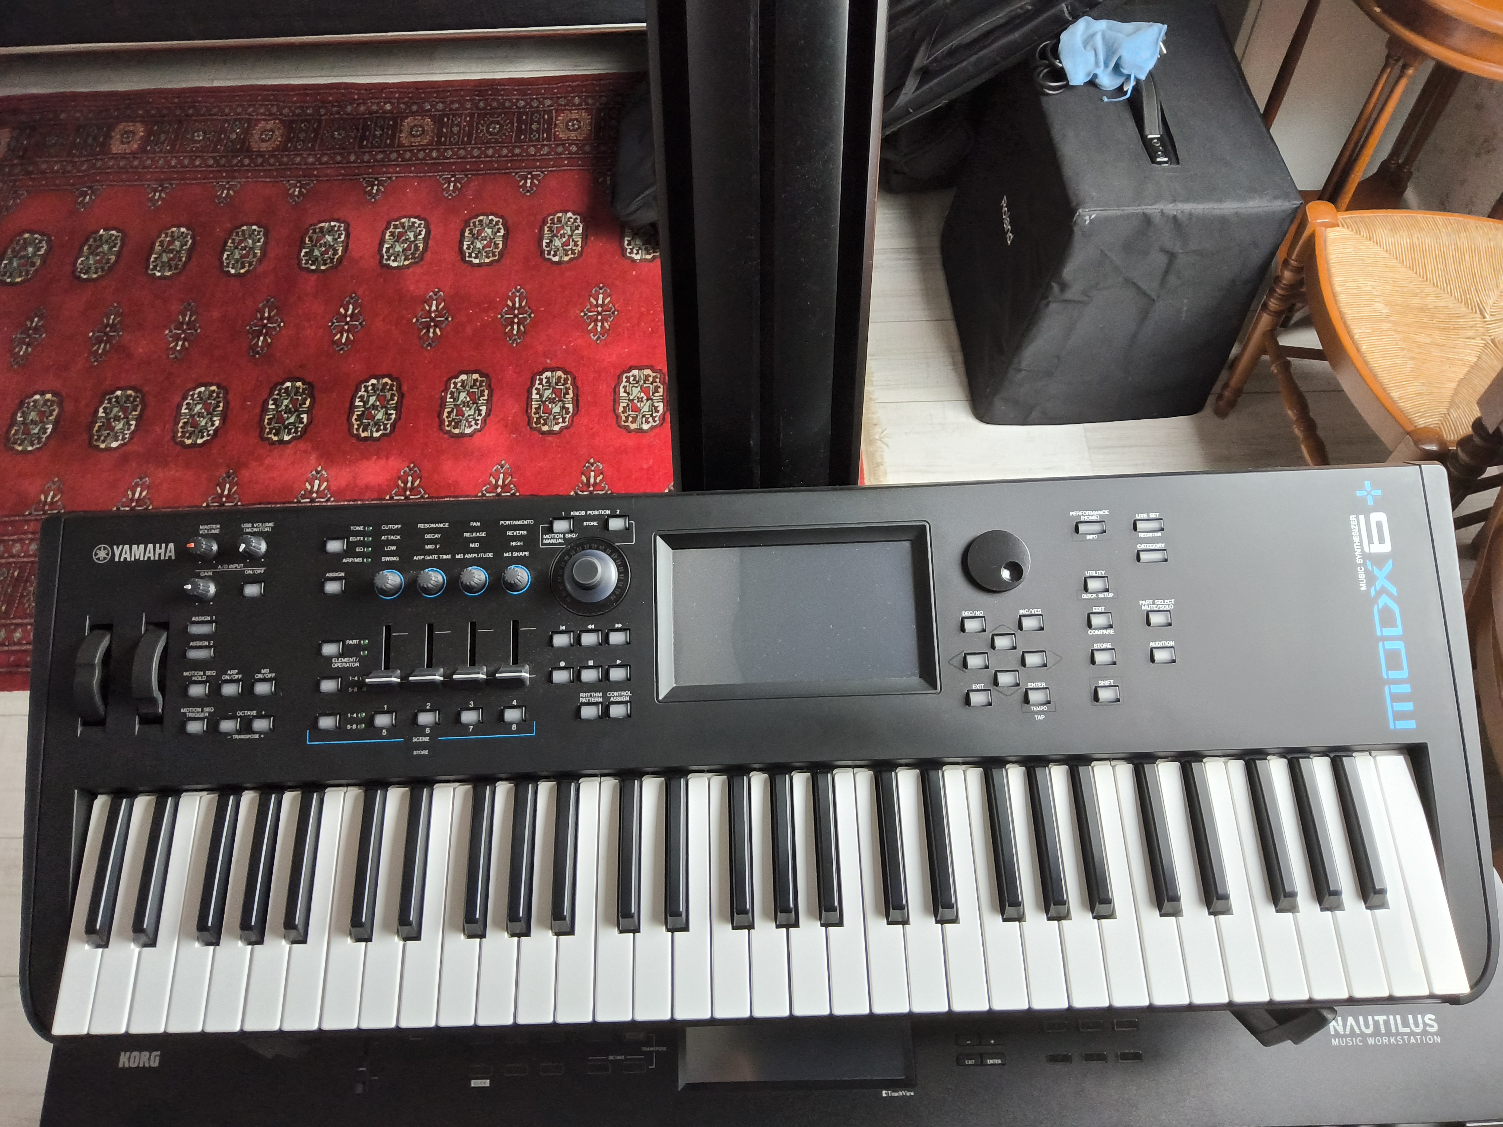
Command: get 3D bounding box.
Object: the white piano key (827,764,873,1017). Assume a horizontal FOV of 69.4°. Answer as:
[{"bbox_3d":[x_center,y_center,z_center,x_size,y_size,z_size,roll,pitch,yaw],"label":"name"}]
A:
[{"bbox_3d":[0.057,0.203,0.678,0.022,0.020,0.146,-2,68,1],"label":"white piano key"}]

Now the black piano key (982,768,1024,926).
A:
[{"bbox_3d":[0.158,0.172,0.672,0.013,0.012,0.093,-2,68,1],"label":"black piano key"}]

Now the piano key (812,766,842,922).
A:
[{"bbox_3d":[0.047,0.176,0.673,0.013,0.013,0.093,-2,68,1],"label":"piano key"}]

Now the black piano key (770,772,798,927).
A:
[{"bbox_3d":[0.021,0.178,0.675,0.013,0.013,0.091,-2,68,1],"label":"black piano key"}]

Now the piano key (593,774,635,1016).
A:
[{"bbox_3d":[-0.084,0.209,0.681,0.022,0.020,0.146,-2,68,1],"label":"piano key"}]

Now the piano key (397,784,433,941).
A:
[{"bbox_3d":[-0.211,0.186,0.679,0.013,0.011,0.094,-2,69,1],"label":"piano key"}]

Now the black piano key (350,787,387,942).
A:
[{"bbox_3d":[-0.241,0.187,0.680,0.013,0.012,0.093,-2,68,1],"label":"black piano key"}]

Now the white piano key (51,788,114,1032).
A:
[{"bbox_3d":[-0.412,0.221,0.687,0.022,0.020,0.146,-2,68,1],"label":"white piano key"}]

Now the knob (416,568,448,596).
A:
[{"bbox_3d":[-0.210,0.012,0.706,0.018,0.014,0.018,-2,78,1],"label":"knob"}]

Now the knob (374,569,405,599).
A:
[{"bbox_3d":[-0.238,0.012,0.708,0.017,0.015,0.017,-2,78,1],"label":"knob"}]

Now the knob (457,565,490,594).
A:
[{"bbox_3d":[-0.178,0.010,0.690,0.018,0.015,0.018,-2,79,1],"label":"knob"}]

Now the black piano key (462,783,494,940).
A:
[{"bbox_3d":[-0.170,0.184,0.679,0.013,0.012,0.093,-2,68,1],"label":"black piano key"}]

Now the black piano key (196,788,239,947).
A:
[{"bbox_3d":[-0.336,0.191,0.681,0.013,0.011,0.094,-2,69,1],"label":"black piano key"}]

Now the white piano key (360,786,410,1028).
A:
[{"bbox_3d":[-0.225,0.214,0.684,0.022,0.020,0.146,-2,68,1],"label":"white piano key"}]

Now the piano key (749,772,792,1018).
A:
[{"bbox_3d":[0.010,0.206,0.678,0.023,0.019,0.144,-2,68,1],"label":"piano key"}]

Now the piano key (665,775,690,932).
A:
[{"bbox_3d":[-0.046,0.180,0.676,0.013,0.011,0.094,-2,69,1],"label":"piano key"}]

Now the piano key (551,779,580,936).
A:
[{"bbox_3d":[-0.117,0.182,0.677,0.013,0.011,0.094,-2,69,1],"label":"piano key"}]

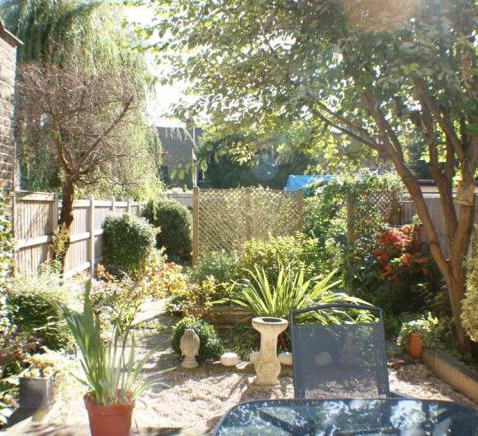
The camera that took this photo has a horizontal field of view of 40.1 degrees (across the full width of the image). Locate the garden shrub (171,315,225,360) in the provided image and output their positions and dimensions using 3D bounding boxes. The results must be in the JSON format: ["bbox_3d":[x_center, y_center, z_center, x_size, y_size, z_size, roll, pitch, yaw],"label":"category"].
[{"bbox_3d":[-0.443,1.298,7.000,0.550,0.500,0.530,0,0,0],"label":"garden shrub"}]

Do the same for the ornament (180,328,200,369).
[{"bbox_3d":[-0.508,1.338,6.720,0.205,0.410,0.200,0,0,-3],"label":"ornament"}]

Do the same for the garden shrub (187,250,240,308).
[{"bbox_3d":[-0.350,0.858,9.000,0.740,0.840,0.680,0,0,0],"label":"garden shrub"}]

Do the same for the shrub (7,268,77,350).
[{"bbox_3d":[-2.144,1.015,7.150,0.770,0.920,0.720,0,0,0],"label":"shrub"}]

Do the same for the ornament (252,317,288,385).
[{"bbox_3d":[0.288,1.250,6.180,0.340,0.600,0.340,0,0,0],"label":"ornament"}]

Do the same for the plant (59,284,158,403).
[{"bbox_3d":[-0.889,0.865,4.500,0.680,0.870,0.580,0,0,0],"label":"plant"}]

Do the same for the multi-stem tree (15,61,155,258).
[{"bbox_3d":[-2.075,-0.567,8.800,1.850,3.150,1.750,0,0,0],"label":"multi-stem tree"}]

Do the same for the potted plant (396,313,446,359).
[{"bbox_3d":[1.994,1.297,7.200,0.530,0.510,0.450,0,0,0],"label":"potted plant"}]

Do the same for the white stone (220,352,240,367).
[{"bbox_3d":[-0.086,1.317,6.100,0.180,0.125,0.150,1,1,0],"label":"white stone"}]

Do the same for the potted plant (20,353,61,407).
[{"bbox_3d":[-1.583,1.282,5.200,0.320,0.460,0.300,0,0,0],"label":"potted plant"}]

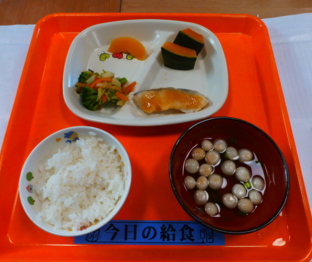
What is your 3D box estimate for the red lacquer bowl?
[{"bbox_3d":[0.070,0.050,0.262,0.111,0.065,0.111,0,67,0],"label":"red lacquer bowl"}]

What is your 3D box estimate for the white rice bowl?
[{"bbox_3d":[-0.078,0.056,0.265,0.108,0.055,0.108,0,67,0],"label":"white rice bowl"}]

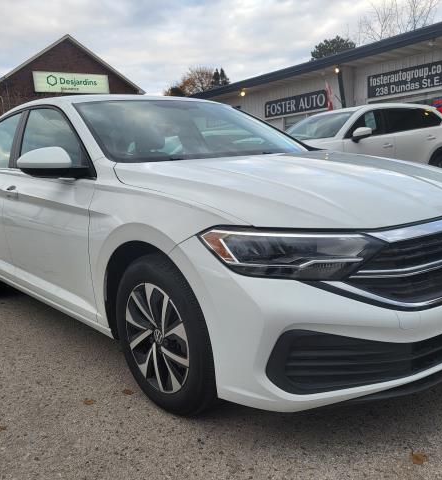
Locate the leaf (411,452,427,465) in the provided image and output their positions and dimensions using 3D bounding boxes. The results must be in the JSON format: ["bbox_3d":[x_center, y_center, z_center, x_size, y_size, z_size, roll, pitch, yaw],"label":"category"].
[{"bbox_3d":[0.635,0.700,1.541,0.052,0.013,0.055,1,10,23],"label":"leaf"}]

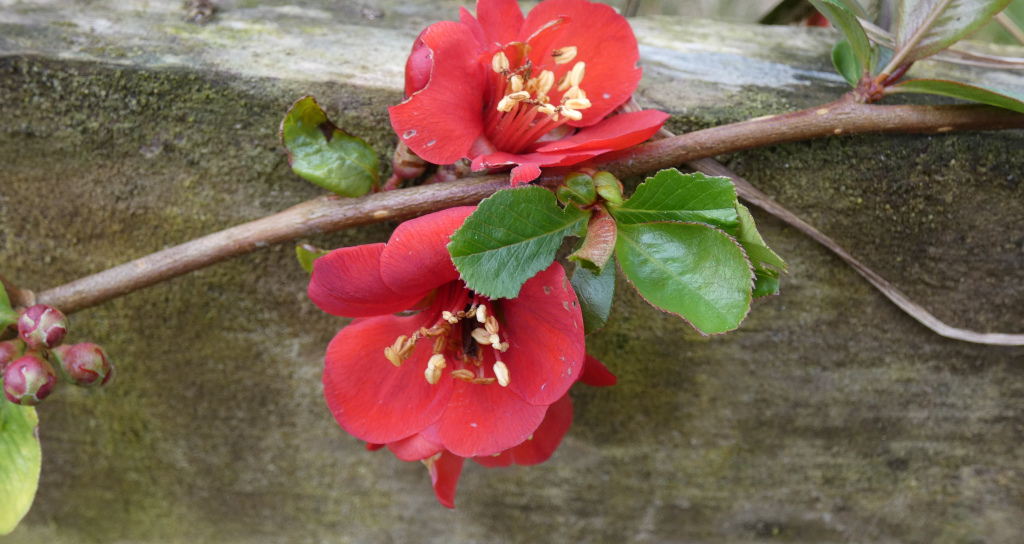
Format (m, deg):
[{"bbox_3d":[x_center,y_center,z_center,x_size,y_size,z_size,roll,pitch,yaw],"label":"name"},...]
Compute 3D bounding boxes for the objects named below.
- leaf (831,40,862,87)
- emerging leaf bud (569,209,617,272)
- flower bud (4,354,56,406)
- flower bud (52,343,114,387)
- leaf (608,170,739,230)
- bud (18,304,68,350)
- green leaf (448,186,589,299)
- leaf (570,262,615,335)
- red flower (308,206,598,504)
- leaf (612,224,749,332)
[{"bbox_3d":[0.056,-0.035,0.192,0.006,0.009,0.004,-7,19,18],"label":"leaf"},{"bbox_3d":[0.013,-0.005,0.177,0.006,0.011,0.006,15,-4,7],"label":"emerging leaf bud"},{"bbox_3d":[-0.091,0.020,0.219,0.010,0.010,0.011,3,31,5],"label":"flower bud"},{"bbox_3d":[-0.082,0.018,0.220,0.011,0.008,0.008,31,2,27],"label":"flower bud"},{"bbox_3d":[0.028,-0.012,0.197,0.022,0.011,0.008,3,-9,-2],"label":"leaf"},{"bbox_3d":[-0.078,0.009,0.191,0.008,0.008,0.009,1,17,-6],"label":"bud"},{"bbox_3d":[0.001,-0.005,0.176,0.022,0.006,0.015,-18,72,0],"label":"green leaf"},{"bbox_3d":[0.013,0.003,0.187,0.009,0.005,0.015,4,72,-5],"label":"leaf"},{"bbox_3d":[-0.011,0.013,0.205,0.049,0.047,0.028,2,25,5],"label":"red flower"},{"bbox_3d":[0.029,0.001,0.196,0.026,0.018,0.007,35,-7,4],"label":"leaf"}]

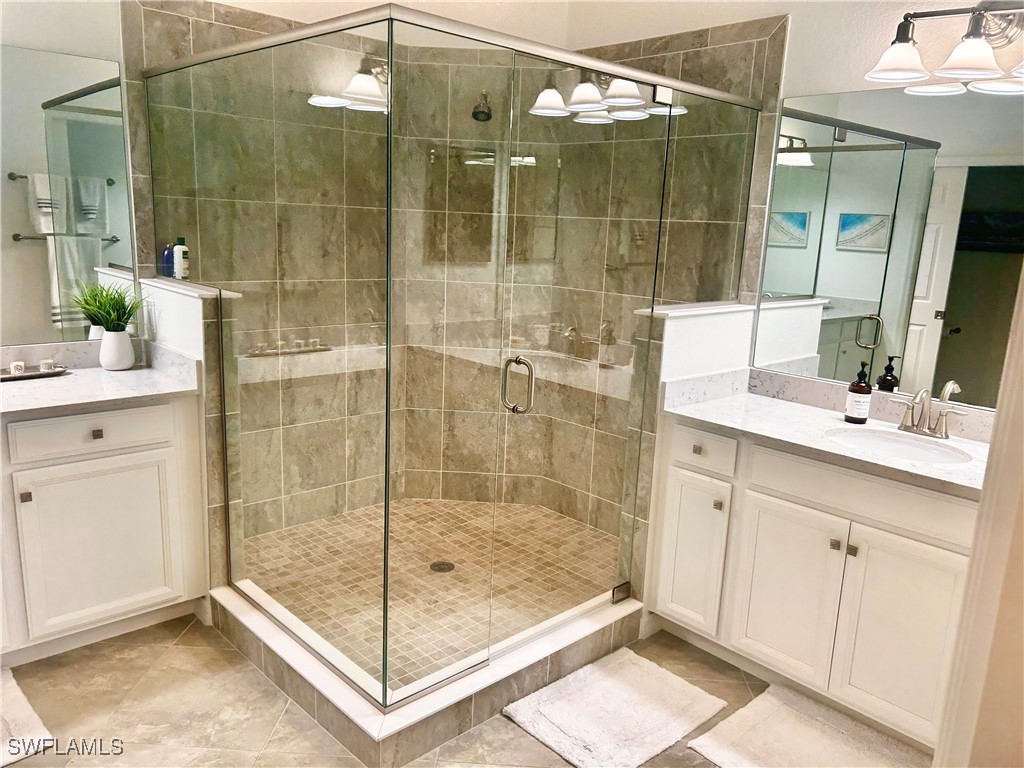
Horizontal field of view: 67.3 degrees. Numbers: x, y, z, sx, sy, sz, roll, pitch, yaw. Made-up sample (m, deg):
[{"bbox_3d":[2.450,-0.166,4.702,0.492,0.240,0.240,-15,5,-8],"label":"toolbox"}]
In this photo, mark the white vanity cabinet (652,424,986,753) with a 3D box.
[{"bbox_3d":[1.082,0.606,2.634,0.552,0.847,1.028,-9,16,-42],"label":"white vanity cabinet"}]

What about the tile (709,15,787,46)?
[{"bbox_3d":[0.891,-1.333,2.917,0.012,0.061,0.334,-9,16,-42],"label":"tile"}]

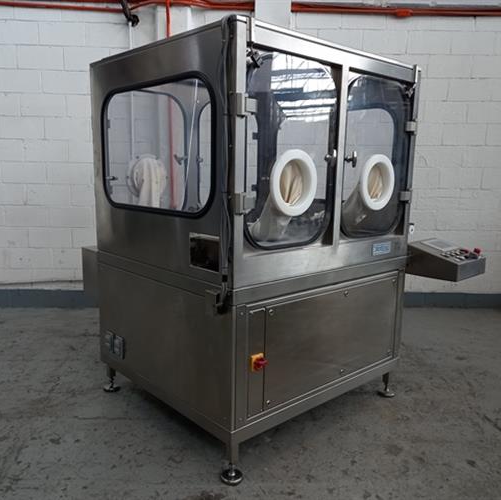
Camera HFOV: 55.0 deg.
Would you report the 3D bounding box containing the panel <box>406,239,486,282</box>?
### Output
[{"bbox_3d":[1.257,0.059,3.082,0.380,0.188,0.333,-8,13,-41],"label":"panel"}]

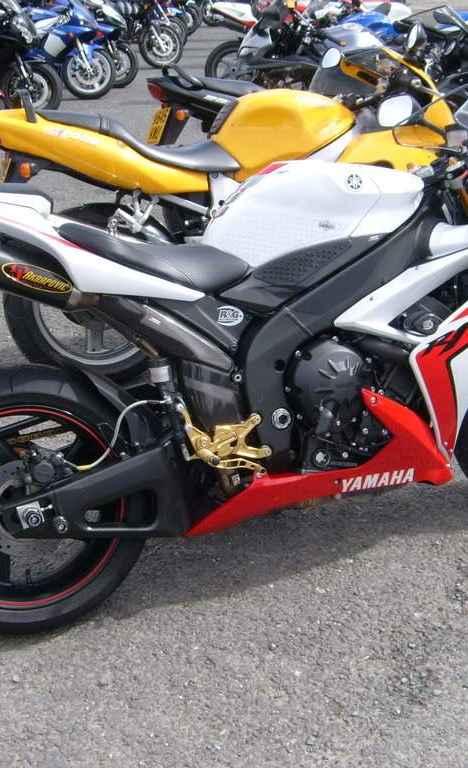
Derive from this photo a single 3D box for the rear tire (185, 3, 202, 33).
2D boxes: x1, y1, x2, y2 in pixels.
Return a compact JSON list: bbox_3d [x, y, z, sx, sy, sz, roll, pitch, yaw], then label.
[{"bbox_3d":[-0.849,-6.810,19.317,0.610,0.610,0.140,3,22,13],"label":"rear tire"}]

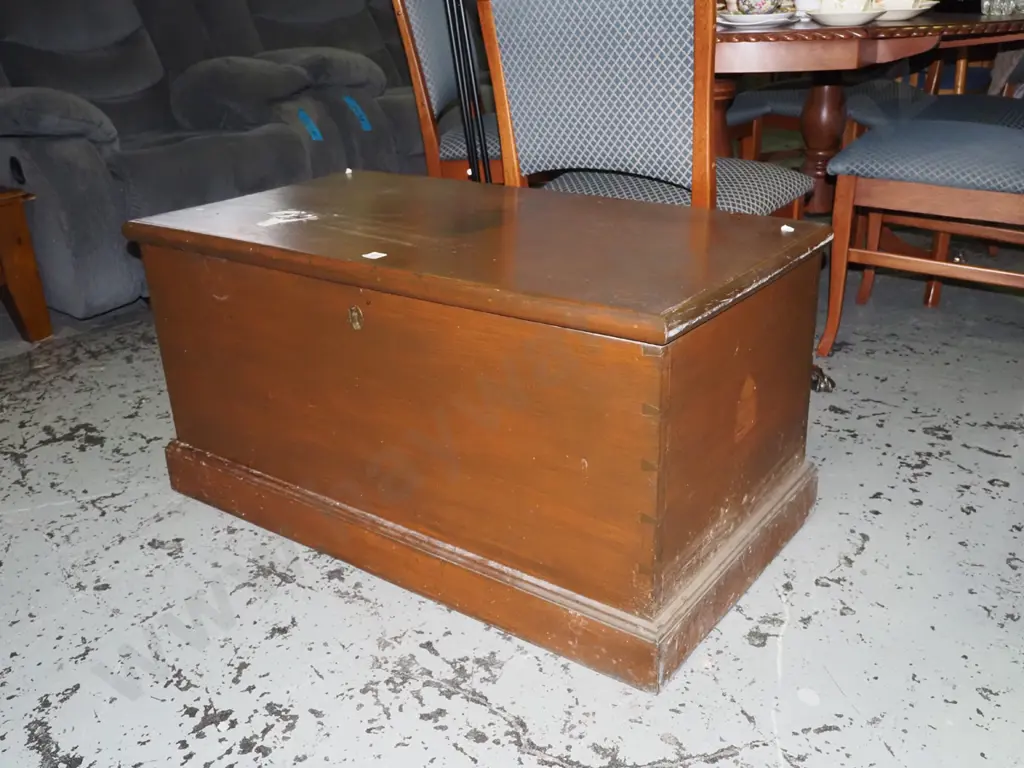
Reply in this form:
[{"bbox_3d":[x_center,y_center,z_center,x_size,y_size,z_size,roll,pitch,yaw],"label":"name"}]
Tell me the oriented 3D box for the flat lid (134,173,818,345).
[{"bbox_3d":[-0.086,-0.248,1.554,1.050,0.036,0.545,14,27,34],"label":"flat lid"}]

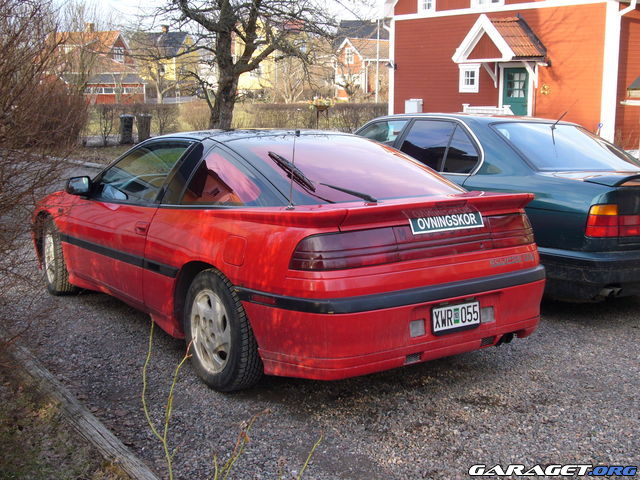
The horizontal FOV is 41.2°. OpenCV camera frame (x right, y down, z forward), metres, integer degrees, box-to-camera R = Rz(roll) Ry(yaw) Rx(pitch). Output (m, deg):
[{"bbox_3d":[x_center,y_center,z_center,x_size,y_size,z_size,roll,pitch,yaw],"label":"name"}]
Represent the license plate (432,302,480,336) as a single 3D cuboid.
[{"bbox_3d":[0.654,0.372,4.070,0.305,0.118,0.020,-6,5,-34],"label":"license plate"}]

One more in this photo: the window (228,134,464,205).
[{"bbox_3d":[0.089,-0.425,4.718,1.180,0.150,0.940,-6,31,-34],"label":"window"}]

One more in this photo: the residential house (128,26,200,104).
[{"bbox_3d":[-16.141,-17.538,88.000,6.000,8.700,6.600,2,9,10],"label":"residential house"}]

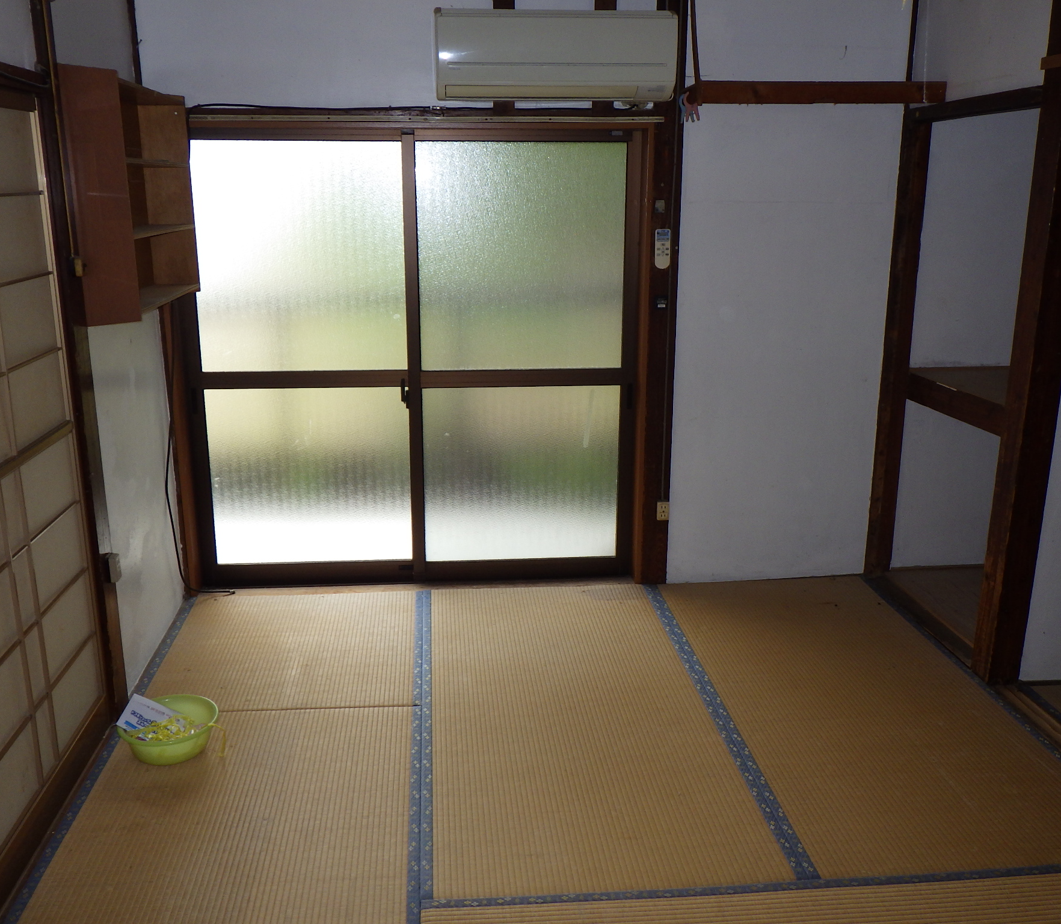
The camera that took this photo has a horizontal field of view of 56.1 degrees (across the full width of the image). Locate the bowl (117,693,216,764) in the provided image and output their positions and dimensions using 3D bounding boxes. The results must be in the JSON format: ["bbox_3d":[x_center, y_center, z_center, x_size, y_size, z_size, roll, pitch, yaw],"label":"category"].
[{"bbox_3d":[-0.997,0.751,2.756,0.265,0.089,0.265,-1,15,-5],"label":"bowl"}]

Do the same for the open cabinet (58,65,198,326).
[{"bbox_3d":[-1.177,-0.796,3.012,0.144,0.659,0.752,-1,15,-5],"label":"open cabinet"}]

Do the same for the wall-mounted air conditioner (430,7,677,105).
[{"bbox_3d":[0.079,-1.323,3.295,0.782,0.273,0.201,-1,15,-5],"label":"wall-mounted air conditioner"}]

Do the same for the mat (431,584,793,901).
[{"bbox_3d":[0.111,0.741,3.052,0.861,0.045,1.749,-1,15,-5],"label":"mat"}]

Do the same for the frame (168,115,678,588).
[{"bbox_3d":[-0.422,-0.343,3.700,1.681,1.709,0.082,-1,15,-5],"label":"frame"}]

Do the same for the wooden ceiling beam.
[{"bbox_3d":[0.949,-1.202,3.249,0.834,0.067,0.039,-1,15,-5],"label":"wooden ceiling beam"}]

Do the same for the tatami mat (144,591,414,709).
[{"bbox_3d":[-0.820,0.644,3.407,0.875,0.045,0.894,-1,15,-5],"label":"tatami mat"}]

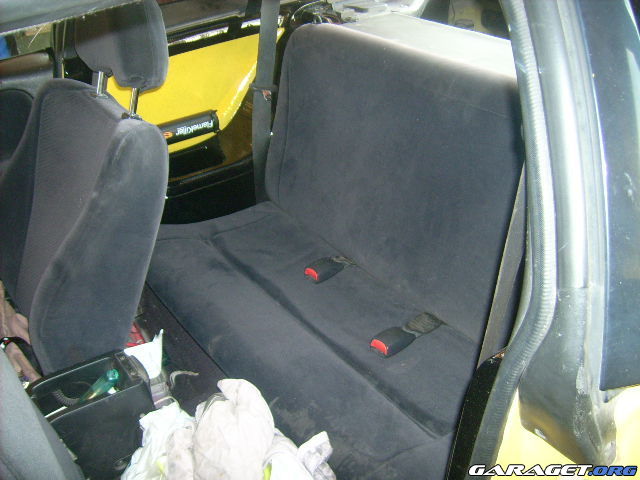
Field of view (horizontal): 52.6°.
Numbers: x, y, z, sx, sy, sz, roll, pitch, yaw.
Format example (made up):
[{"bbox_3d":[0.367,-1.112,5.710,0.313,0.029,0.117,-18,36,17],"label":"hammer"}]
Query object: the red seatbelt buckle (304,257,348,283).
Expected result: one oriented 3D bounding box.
[{"bbox_3d":[0.011,0.070,1.485,0.075,0.025,0.046,-22,34,-31],"label":"red seatbelt buckle"}]

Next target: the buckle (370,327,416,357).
[{"bbox_3d":[0.143,0.198,1.260,0.075,0.025,0.046,-22,34,-31],"label":"buckle"}]

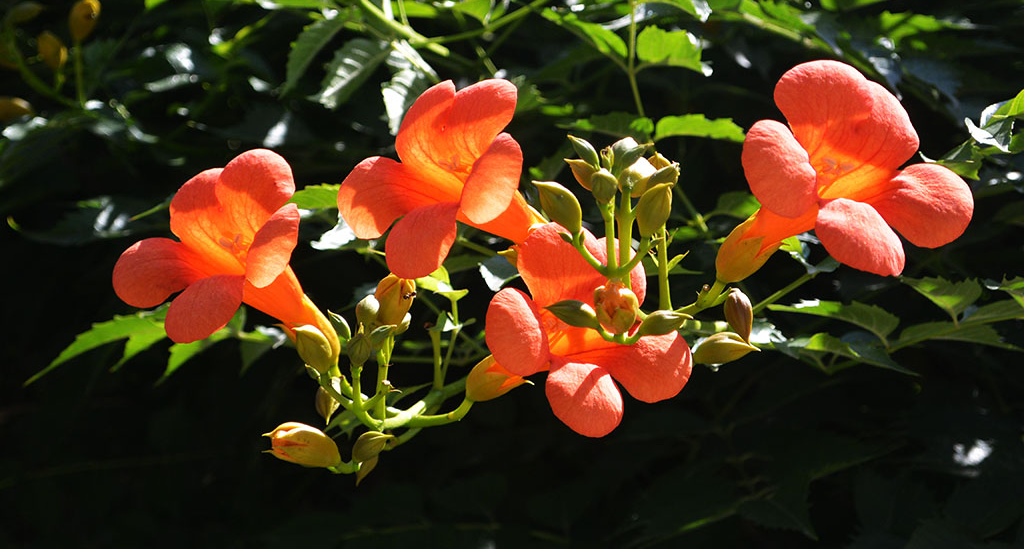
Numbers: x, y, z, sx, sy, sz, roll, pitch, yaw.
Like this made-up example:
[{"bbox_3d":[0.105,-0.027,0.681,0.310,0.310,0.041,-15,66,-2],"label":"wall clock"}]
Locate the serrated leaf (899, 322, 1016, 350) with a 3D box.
[{"bbox_3d":[0.170,0.023,0.880,0.047,0.009,0.027,6,6,15],"label":"serrated leaf"}]

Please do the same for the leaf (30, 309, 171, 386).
[{"bbox_3d":[-0.158,0.028,0.880,0.058,0.013,0.028,-23,12,-9],"label":"leaf"}]

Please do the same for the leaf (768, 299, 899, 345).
[{"bbox_3d":[0.120,0.018,0.860,0.050,0.009,0.022,4,26,-11],"label":"leaf"}]

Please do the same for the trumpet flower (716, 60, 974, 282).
[{"bbox_3d":[0.102,-0.026,0.765,0.077,0.074,0.070,-4,-19,-38],"label":"trumpet flower"}]

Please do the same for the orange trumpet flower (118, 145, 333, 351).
[{"bbox_3d":[-0.095,0.003,0.860,0.075,0.073,0.075,0,-30,40],"label":"orange trumpet flower"}]

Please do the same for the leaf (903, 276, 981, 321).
[{"bbox_3d":[0.173,0.010,0.930,0.036,0.012,0.024,25,-28,-23],"label":"leaf"}]

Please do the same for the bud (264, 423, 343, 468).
[{"bbox_3d":[-0.071,0.058,0.780,0.028,0.013,0.013,14,0,-6],"label":"bud"}]

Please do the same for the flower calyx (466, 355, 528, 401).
[{"bbox_3d":[-0.005,0.038,0.840,0.024,0.013,0.013,-25,0,30],"label":"flower calyx"}]

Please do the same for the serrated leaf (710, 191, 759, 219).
[{"bbox_3d":[0.089,-0.028,0.910,0.028,0.008,0.019,1,27,1],"label":"serrated leaf"}]

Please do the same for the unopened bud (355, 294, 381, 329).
[{"bbox_3d":[-0.050,0.013,0.790,0.009,0.013,0.009,3,-15,0],"label":"unopened bud"}]

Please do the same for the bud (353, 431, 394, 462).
[{"bbox_3d":[-0.052,0.065,0.870,0.017,0.011,0.011,-31,3,6],"label":"bud"}]

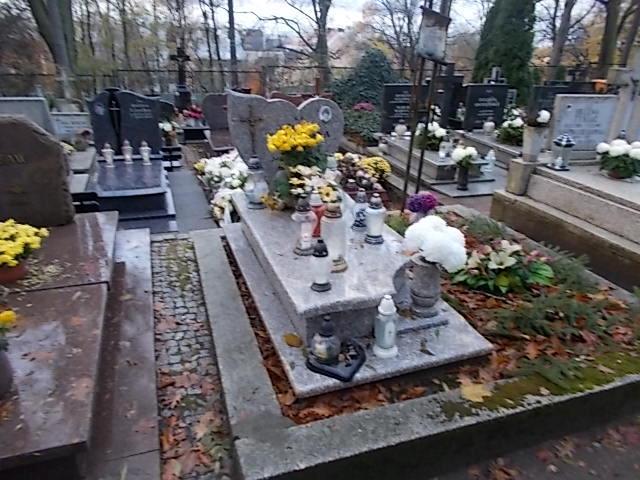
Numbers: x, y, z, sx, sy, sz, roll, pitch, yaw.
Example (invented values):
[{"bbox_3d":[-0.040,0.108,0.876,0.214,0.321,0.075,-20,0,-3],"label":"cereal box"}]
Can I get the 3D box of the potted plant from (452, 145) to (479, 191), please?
[{"bbox_3d":[1.534,-0.750,5.020,0.250,0.440,0.230,-9,24,-17],"label":"potted plant"}]

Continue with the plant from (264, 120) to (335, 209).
[{"bbox_3d":[-0.128,-0.456,2.910,0.390,0.481,0.360,-8,24,-18],"label":"plant"}]

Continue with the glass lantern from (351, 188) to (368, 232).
[{"bbox_3d":[0.251,-0.188,3.035,0.102,0.267,0.102,1,23,0],"label":"glass lantern"}]

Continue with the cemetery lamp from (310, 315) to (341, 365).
[{"bbox_3d":[0.025,0.441,2.168,0.134,0.223,0.134,1,23,0],"label":"cemetery lamp"}]

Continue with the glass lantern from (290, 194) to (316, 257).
[{"bbox_3d":[-0.075,-0.071,2.284,0.122,0.288,0.122,0,23,0],"label":"glass lantern"}]

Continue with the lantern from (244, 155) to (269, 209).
[{"bbox_3d":[-0.463,-0.429,3.537,0.155,0.365,0.155,-9,24,-17],"label":"lantern"}]

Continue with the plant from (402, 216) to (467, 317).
[{"bbox_3d":[0.565,0.138,2.435,0.290,0.510,0.270,-1,23,1],"label":"plant"}]

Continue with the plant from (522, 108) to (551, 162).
[{"bbox_3d":[1.838,-0.894,4.134,0.220,0.420,0.200,-9,24,-17],"label":"plant"}]

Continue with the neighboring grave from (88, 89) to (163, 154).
[{"bbox_3d":[-1.962,-1.200,4.915,0.685,0.673,0.100,-7,25,-17],"label":"neighboring grave"}]

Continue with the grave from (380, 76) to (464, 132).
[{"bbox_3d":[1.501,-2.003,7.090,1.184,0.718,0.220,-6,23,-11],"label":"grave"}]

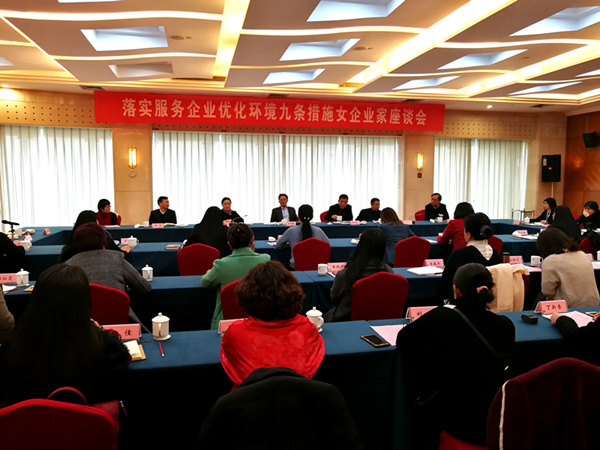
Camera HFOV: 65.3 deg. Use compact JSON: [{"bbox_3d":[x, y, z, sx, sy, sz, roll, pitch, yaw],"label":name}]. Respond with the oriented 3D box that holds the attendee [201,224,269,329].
[{"bbox_3d":[-0.469,0.608,3.519,0.530,1.231,0.780,-1,6,-12],"label":"attendee"}]

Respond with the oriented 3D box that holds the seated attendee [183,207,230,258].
[{"bbox_3d":[-1.003,0.439,5.296,0.560,1.280,0.780,-1,5,-12],"label":"seated attendee"}]

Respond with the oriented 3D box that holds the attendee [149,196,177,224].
[{"bbox_3d":[-2.477,0.121,8.490,0.540,1.252,0.750,-1,6,-14],"label":"attendee"}]

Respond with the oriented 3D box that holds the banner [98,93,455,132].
[{"bbox_3d":[-0.371,-2.547,10.677,8.042,0.648,0.030,-1,6,-12],"label":"banner"}]

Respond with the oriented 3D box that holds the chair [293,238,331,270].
[{"bbox_3d":[0.088,0.607,5.311,0.450,0.950,0.570,-1,5,-12],"label":"chair"}]

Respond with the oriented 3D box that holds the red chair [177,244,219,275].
[{"bbox_3d":[-1.065,0.633,4.982,0.450,0.950,0.570,-1,5,-12],"label":"red chair"}]

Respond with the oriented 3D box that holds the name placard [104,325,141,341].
[{"bbox_3d":[-0.921,0.543,2.418,0.192,0.084,0.065,0,5,-5],"label":"name placard"}]

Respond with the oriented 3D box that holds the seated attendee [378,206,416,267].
[{"bbox_3d":[1.196,0.396,5.810,0.520,1.225,0.780,-1,6,-12],"label":"seated attendee"}]

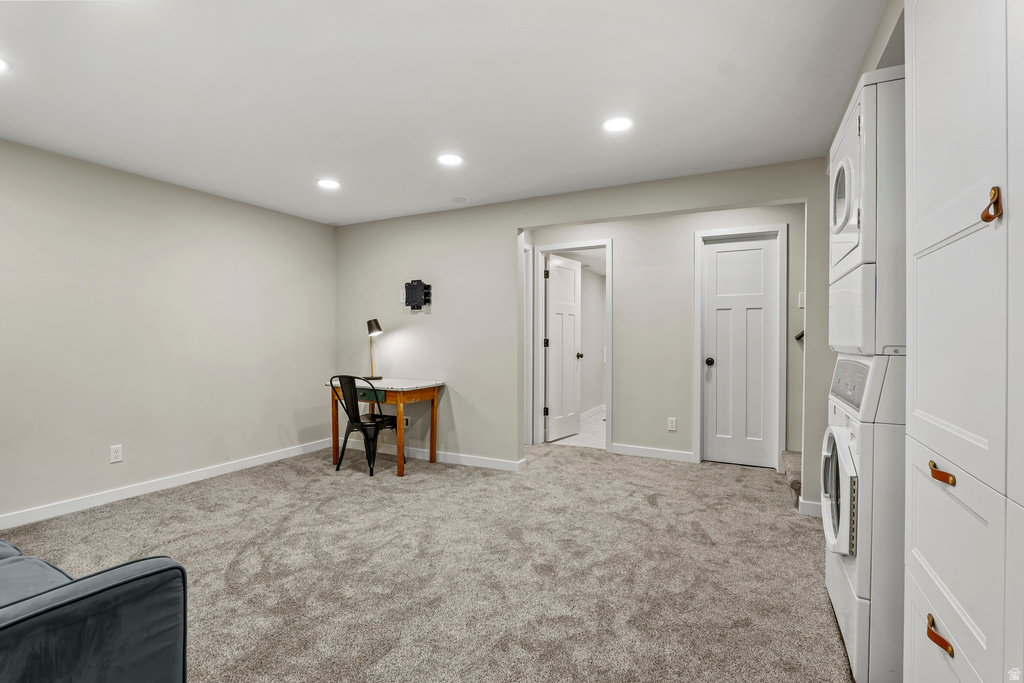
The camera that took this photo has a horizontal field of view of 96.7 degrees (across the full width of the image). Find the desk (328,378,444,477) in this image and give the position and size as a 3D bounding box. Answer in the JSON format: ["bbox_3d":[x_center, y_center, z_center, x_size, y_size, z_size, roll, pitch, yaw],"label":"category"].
[{"bbox_3d":[-1.131,0.733,4.071,0.890,0.727,0.563,0,0,27],"label":"desk"}]

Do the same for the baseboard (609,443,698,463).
[{"bbox_3d":[1.328,1.051,4.301,0.745,0.100,0.018,0,0,27],"label":"baseboard"}]

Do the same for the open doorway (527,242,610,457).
[{"bbox_3d":[0.645,0.047,4.700,0.844,2.103,0.130,0,0,27],"label":"open doorway"}]

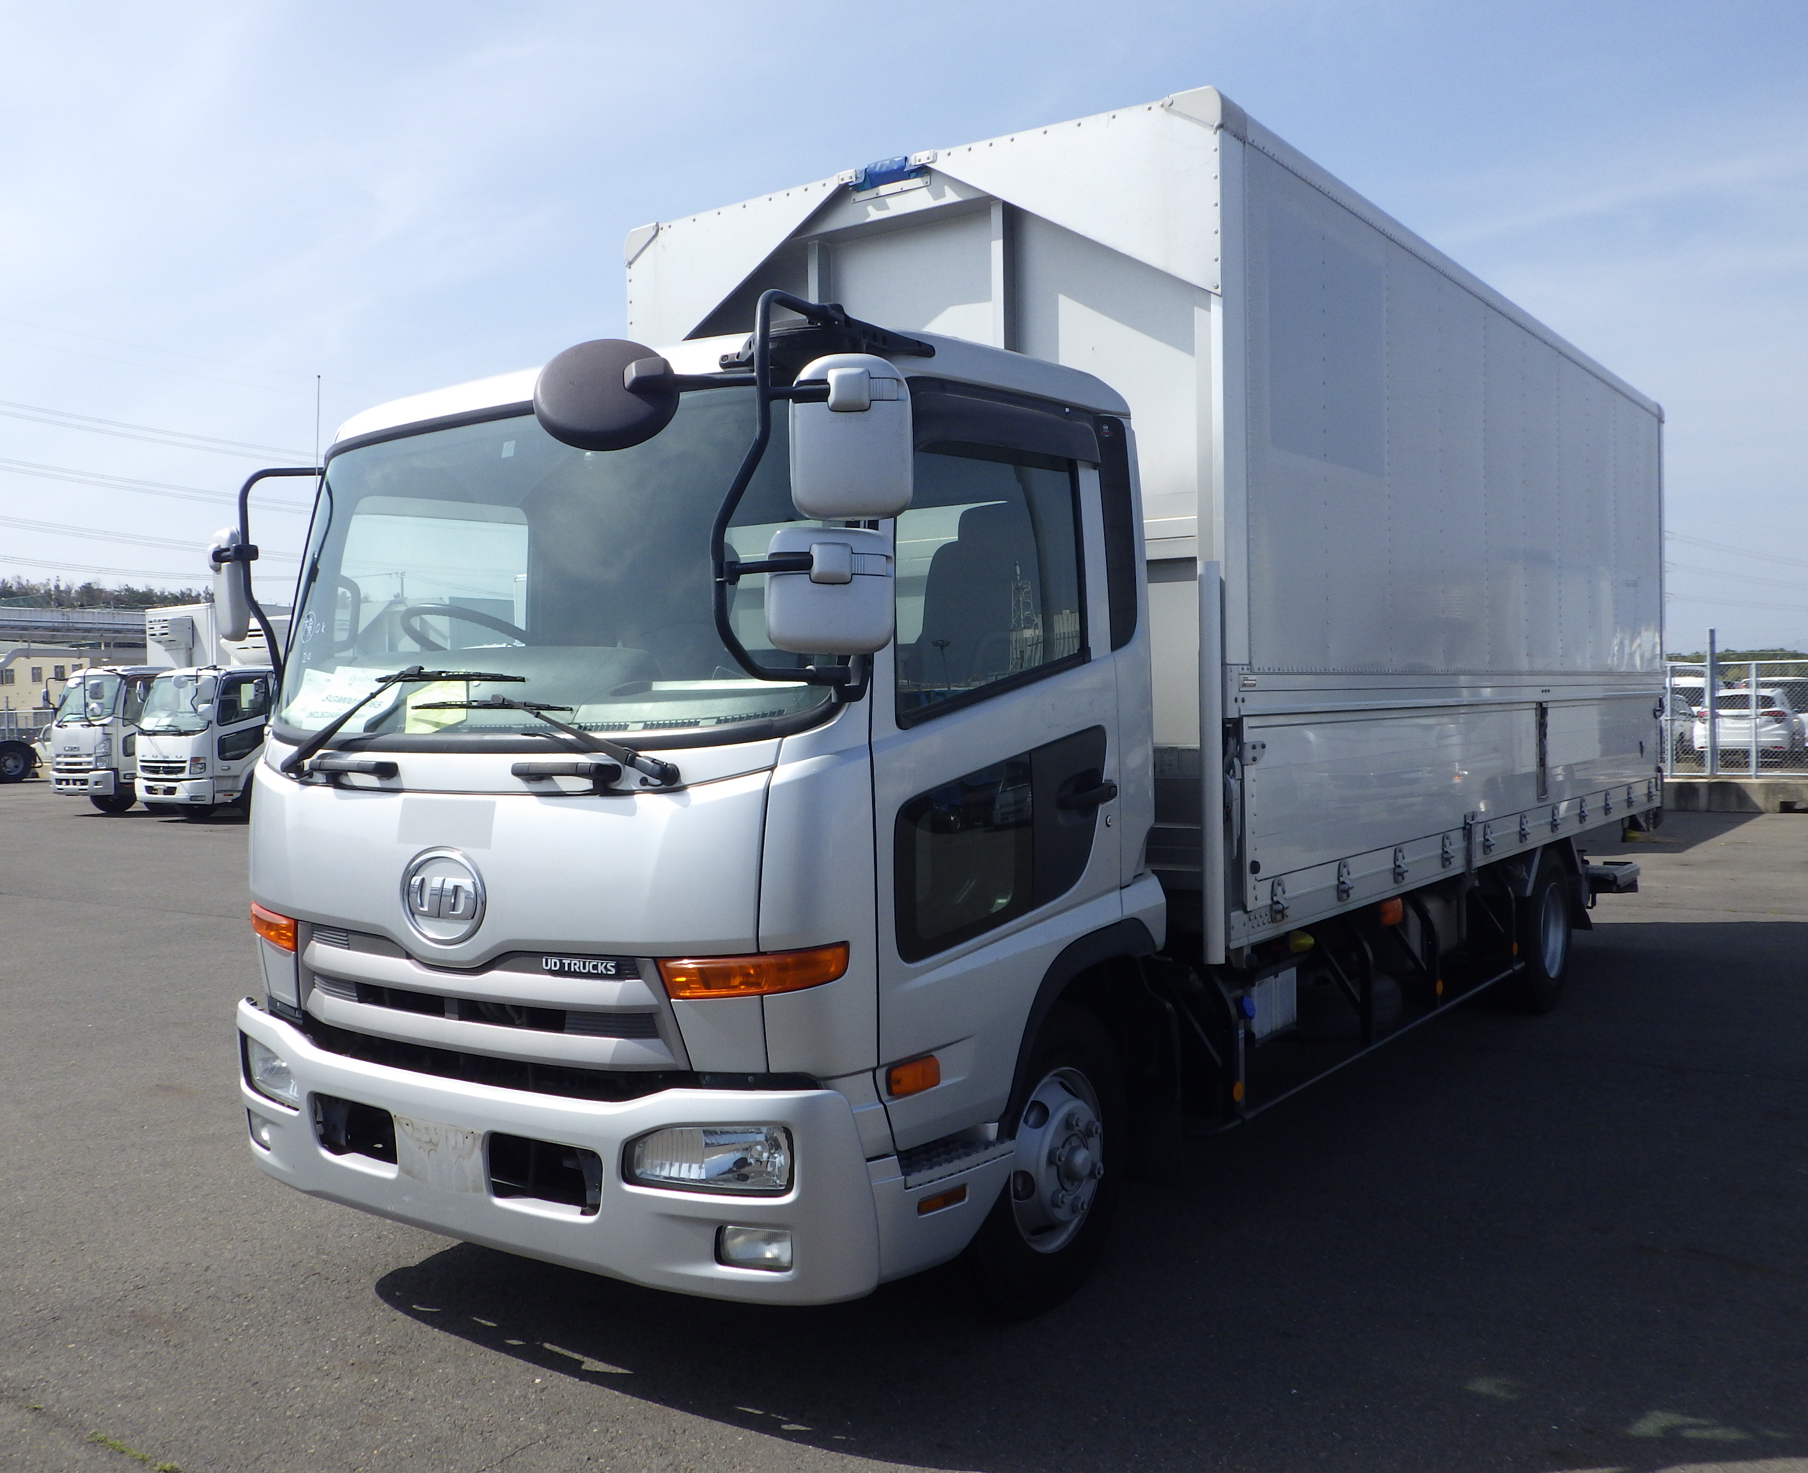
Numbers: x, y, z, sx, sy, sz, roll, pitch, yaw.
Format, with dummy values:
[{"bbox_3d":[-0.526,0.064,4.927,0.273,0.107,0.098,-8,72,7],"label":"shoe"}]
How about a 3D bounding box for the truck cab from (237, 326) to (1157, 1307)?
[{"bbox_3d":[-0.649,0.043,4.292,2.195,2.156,1.513,0,2,36],"label":"truck cab"}]

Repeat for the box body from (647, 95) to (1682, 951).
[{"bbox_3d":[1.809,-0.694,7.723,2.321,2.425,6.381,0,2,36],"label":"box body"}]

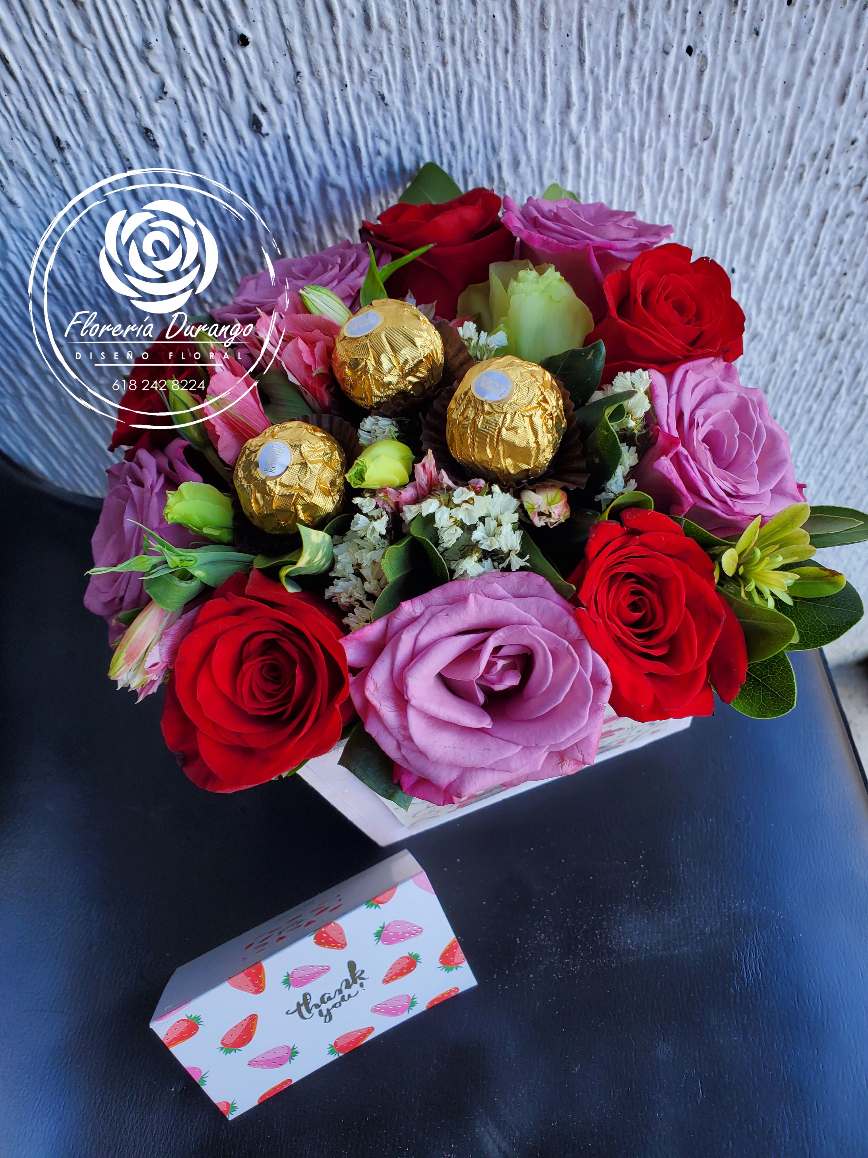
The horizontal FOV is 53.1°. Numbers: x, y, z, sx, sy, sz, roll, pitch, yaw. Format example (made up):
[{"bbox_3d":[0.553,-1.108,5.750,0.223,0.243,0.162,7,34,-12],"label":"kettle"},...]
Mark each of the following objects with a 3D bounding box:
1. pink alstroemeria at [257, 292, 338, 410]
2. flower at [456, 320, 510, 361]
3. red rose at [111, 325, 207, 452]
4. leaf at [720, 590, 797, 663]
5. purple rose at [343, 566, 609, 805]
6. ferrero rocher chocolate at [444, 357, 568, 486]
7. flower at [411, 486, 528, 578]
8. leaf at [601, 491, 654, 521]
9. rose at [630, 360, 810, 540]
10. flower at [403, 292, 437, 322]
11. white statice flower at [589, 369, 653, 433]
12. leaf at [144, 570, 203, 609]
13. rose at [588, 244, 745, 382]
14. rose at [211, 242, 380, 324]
[{"bbox_3d":[-0.040,-0.067,0.257,0.033,0.043,0.032,-26,35,-3],"label":"pink alstroemeria"},{"bbox_3d":[0.014,-0.070,0.255,0.015,0.012,0.012,-4,61,8],"label":"flower"},{"bbox_3d":[-0.087,-0.061,0.285,0.046,0.038,0.046,-17,42,26],"label":"red rose"},{"bbox_3d":[0.092,0.013,0.250,0.028,0.009,0.018,19,77,17],"label":"leaf"},{"bbox_3d":[0.012,0.032,0.251,0.075,0.052,0.070,0,76,-2],"label":"purple rose"},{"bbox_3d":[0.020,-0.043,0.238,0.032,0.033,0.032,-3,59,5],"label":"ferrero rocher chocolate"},{"bbox_3d":[0.009,-0.013,0.240,0.033,0.020,0.021,-3,59,5],"label":"flower"},{"bbox_3d":[0.056,-0.021,0.250,0.017,0.010,0.014,17,64,18],"label":"leaf"},{"bbox_3d":[0.082,-0.038,0.250,0.053,0.043,0.053,6,60,-10],"label":"rose"},{"bbox_3d":[-0.004,-0.083,0.266,0.012,0.013,0.011,-4,61,8],"label":"flower"},{"bbox_3d":[0.054,-0.052,0.253,0.018,0.016,0.014,-3,59,5],"label":"white statice flower"},{"bbox_3d":[-0.077,0.003,0.256,0.018,0.010,0.010,-3,59,5],"label":"leaf"},{"bbox_3d":[0.074,-0.085,0.278,0.046,0.038,0.044,0,77,-9],"label":"rose"},{"bbox_3d":[-0.050,-0.105,0.315,0.062,0.042,0.058,-17,31,10],"label":"rose"}]

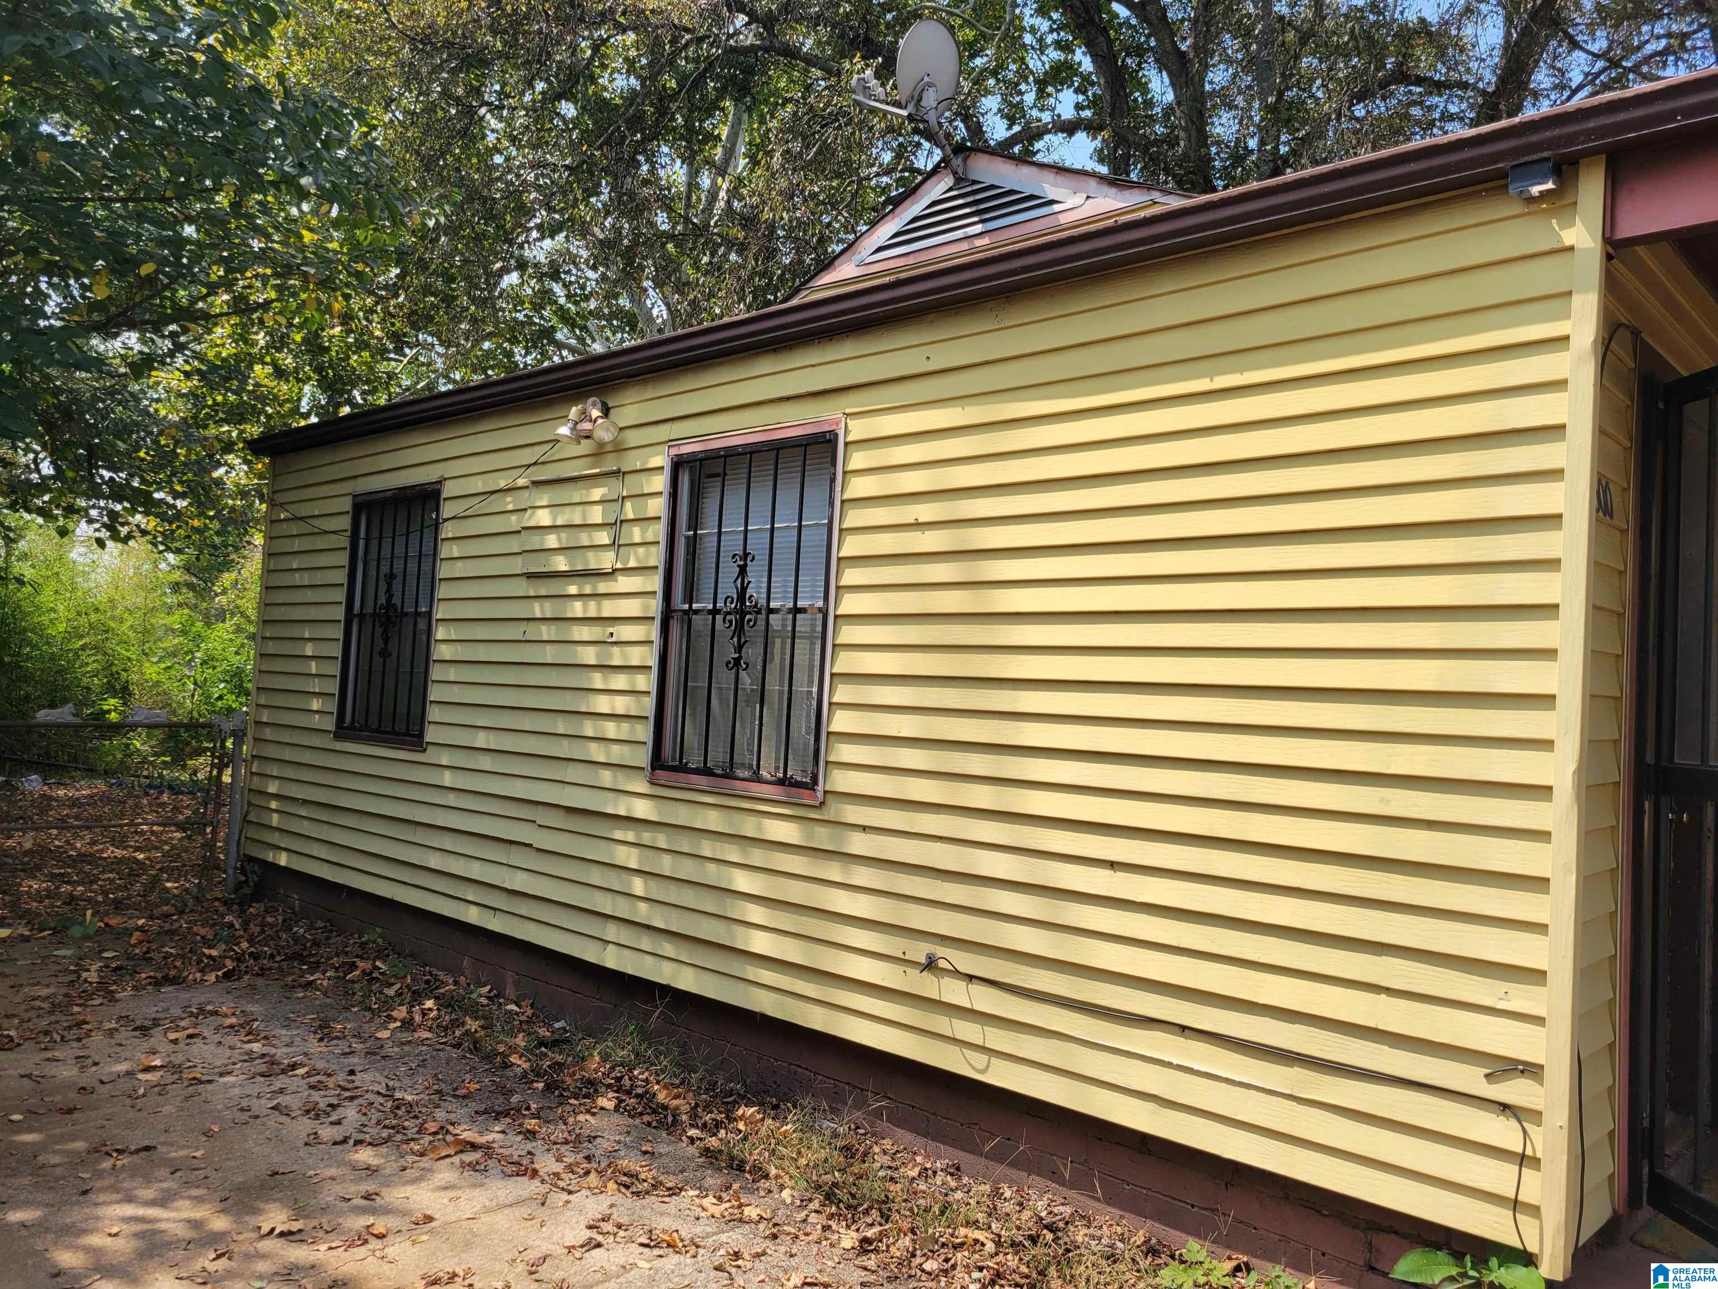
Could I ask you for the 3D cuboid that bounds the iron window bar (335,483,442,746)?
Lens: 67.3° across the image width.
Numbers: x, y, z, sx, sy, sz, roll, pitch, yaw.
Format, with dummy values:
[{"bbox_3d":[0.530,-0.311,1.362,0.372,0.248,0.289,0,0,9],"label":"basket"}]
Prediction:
[{"bbox_3d":[-2.493,-0.157,6.815,0.980,1.310,0.050,1,-4,44],"label":"iron window bar"}]

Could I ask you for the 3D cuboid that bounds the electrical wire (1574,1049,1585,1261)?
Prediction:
[{"bbox_3d":[1.586,1.116,2.841,0.018,0.455,0.035,1,-4,44],"label":"electrical wire"}]

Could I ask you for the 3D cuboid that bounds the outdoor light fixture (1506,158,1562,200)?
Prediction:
[{"bbox_3d":[1.552,-1.068,2.966,0.095,0.083,0.075,1,-4,44],"label":"outdoor light fixture"}]

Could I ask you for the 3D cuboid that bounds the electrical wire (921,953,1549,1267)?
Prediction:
[{"bbox_3d":[0.829,1.148,3.437,1.790,0.385,0.060,1,-4,44],"label":"electrical wire"}]

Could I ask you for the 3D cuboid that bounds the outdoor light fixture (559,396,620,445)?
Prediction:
[{"bbox_3d":[-1.145,-0.946,5.461,0.270,0.215,0.200,1,-4,44],"label":"outdoor light fixture"}]

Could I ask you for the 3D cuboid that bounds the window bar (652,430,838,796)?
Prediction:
[{"bbox_3d":[-0.438,-0.130,4.855,1.000,1.345,0.090,1,-4,44],"label":"window bar"}]

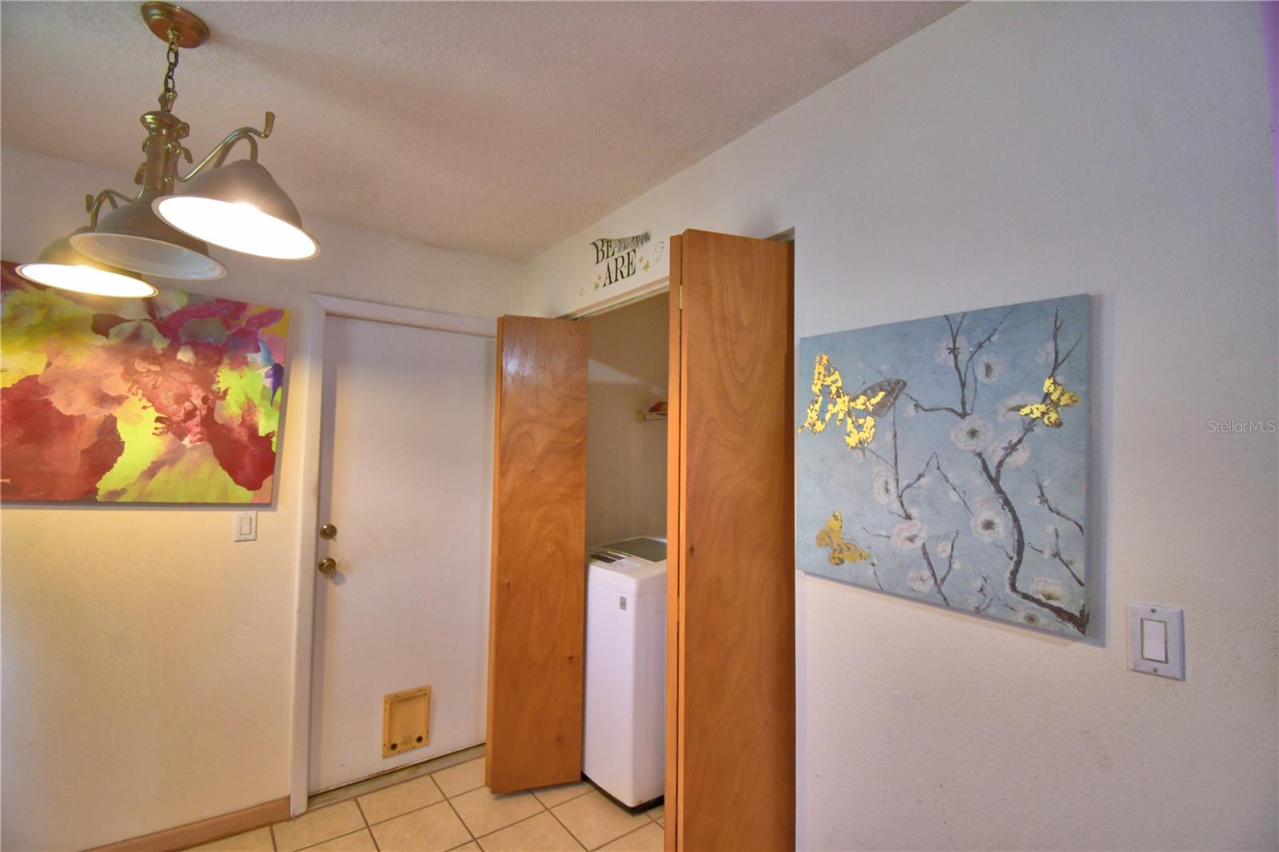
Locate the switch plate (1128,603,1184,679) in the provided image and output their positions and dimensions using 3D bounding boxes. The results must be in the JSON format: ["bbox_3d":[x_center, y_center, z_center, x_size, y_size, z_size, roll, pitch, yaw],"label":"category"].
[{"bbox_3d":[0.850,0.354,0.879,0.008,0.115,0.070,3,-2,-37],"label":"switch plate"}]

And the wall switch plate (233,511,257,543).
[{"bbox_3d":[-1.575,0.402,2.132,0.071,0.116,0.008,2,-2,-35],"label":"wall switch plate"}]

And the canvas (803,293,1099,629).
[{"bbox_3d":[0.616,0.072,1.185,0.028,0.608,0.606,3,-2,-37],"label":"canvas"}]

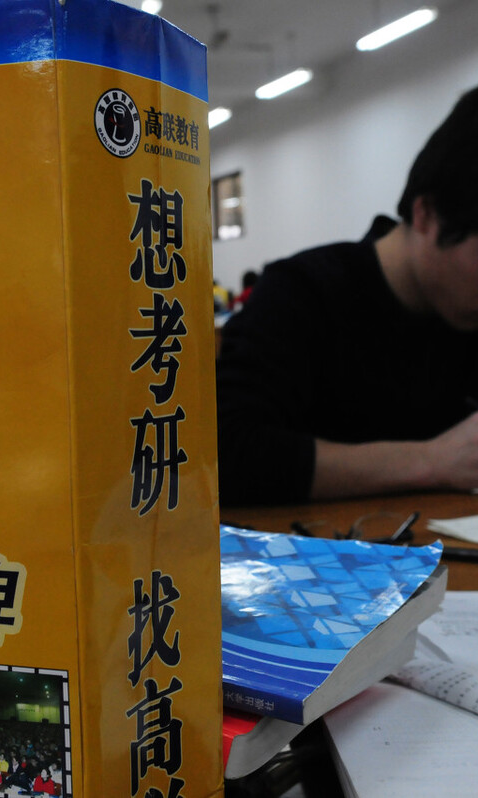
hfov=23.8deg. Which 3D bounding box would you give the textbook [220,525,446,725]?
[{"bbox_3d":[-0.016,0.127,0.696,0.238,0.022,0.170,2,20,36],"label":"textbook"}]

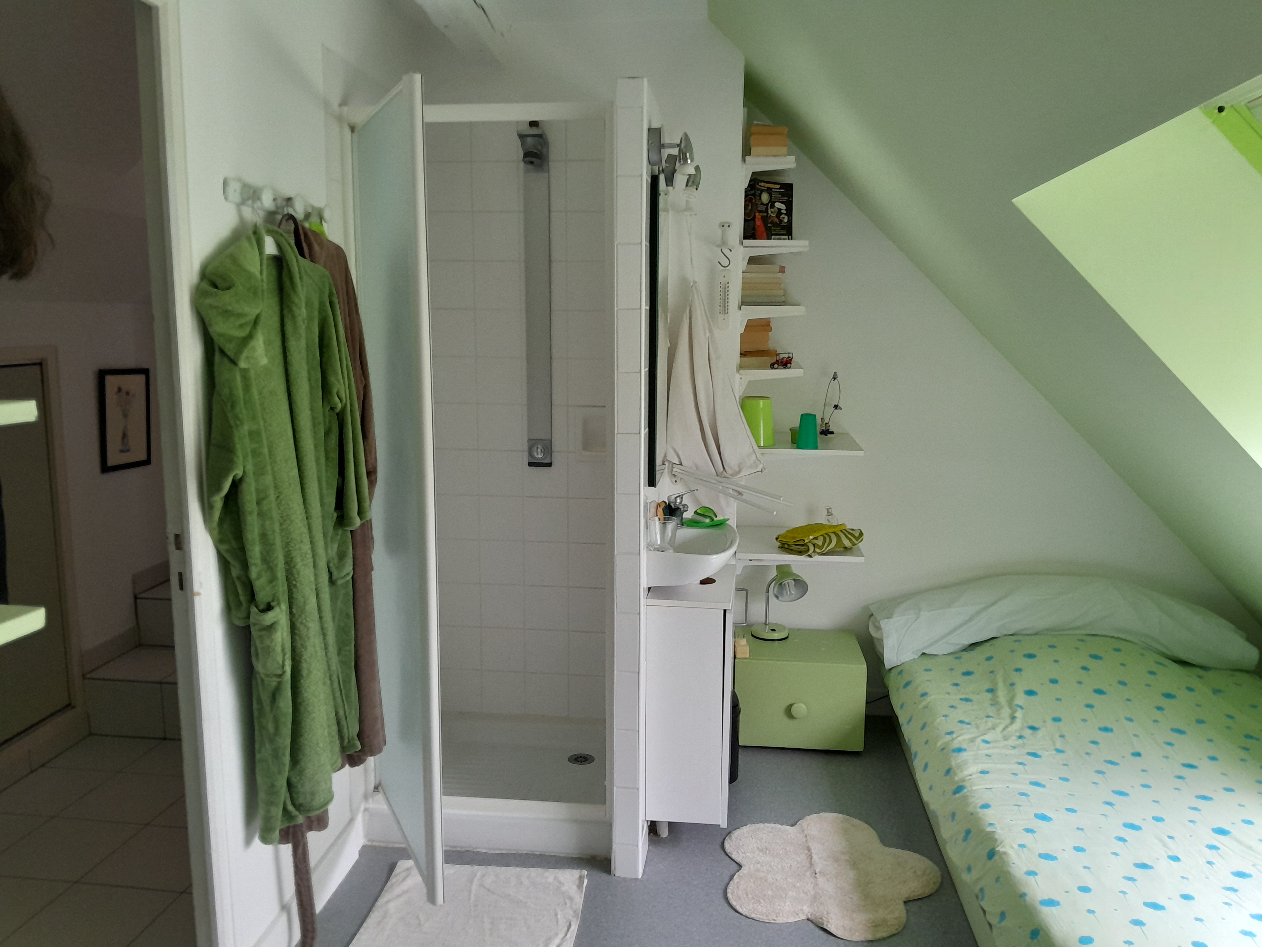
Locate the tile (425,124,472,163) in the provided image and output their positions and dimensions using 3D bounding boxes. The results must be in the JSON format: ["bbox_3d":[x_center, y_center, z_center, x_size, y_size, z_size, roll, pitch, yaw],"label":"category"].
[{"bbox_3d":[-0.576,-1.057,3.001,0.150,0.150,0.012,1,9,8],"label":"tile"}]

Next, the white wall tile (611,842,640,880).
[{"bbox_3d":[-0.009,1.018,2.497,0.074,0.098,0.012,1,9,7],"label":"white wall tile"}]

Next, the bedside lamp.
[{"bbox_3d":[0.533,0.465,3.413,0.140,0.275,0.215,-2,9,-14],"label":"bedside lamp"}]

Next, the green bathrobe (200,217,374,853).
[{"bbox_3d":[-0.670,0.118,1.973,0.210,1.195,0.540,1,9,7],"label":"green bathrobe"}]

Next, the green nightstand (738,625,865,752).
[{"bbox_3d":[0.588,0.767,3.381,0.438,0.308,0.360,1,8,6],"label":"green nightstand"}]

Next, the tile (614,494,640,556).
[{"bbox_3d":[-0.006,0.127,2.354,0.065,0.155,0.012,1,9,7],"label":"tile"}]

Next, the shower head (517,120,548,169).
[{"bbox_3d":[-0.299,-1.002,2.889,0.080,0.125,0.105,1,9,8],"label":"shower head"}]

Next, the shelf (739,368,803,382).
[{"bbox_3d":[0.466,-0.341,3.178,0.202,0.038,0.410,1,9,7],"label":"shelf"}]

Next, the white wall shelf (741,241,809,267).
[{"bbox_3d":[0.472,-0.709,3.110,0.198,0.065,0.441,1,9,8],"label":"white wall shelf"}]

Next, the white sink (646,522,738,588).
[{"bbox_3d":[0.179,0.238,2.618,0.234,0.125,0.400,1,9,7],"label":"white sink"}]

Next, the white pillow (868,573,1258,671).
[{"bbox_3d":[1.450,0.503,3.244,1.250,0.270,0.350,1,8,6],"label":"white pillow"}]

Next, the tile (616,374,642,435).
[{"bbox_3d":[-0.005,-0.171,2.304,0.062,0.150,0.012,1,9,8],"label":"tile"}]

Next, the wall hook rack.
[{"bbox_3d":[-0.724,-0.567,1.996,0.072,0.055,0.390,1,8,6],"label":"wall hook rack"}]

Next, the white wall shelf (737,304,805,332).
[{"bbox_3d":[0.466,-0.515,3.150,0.203,0.073,0.410,1,9,7],"label":"white wall shelf"}]

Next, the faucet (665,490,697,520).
[{"bbox_3d":[0.146,0.102,2.743,0.105,0.110,0.050,3,9,16],"label":"faucet"}]

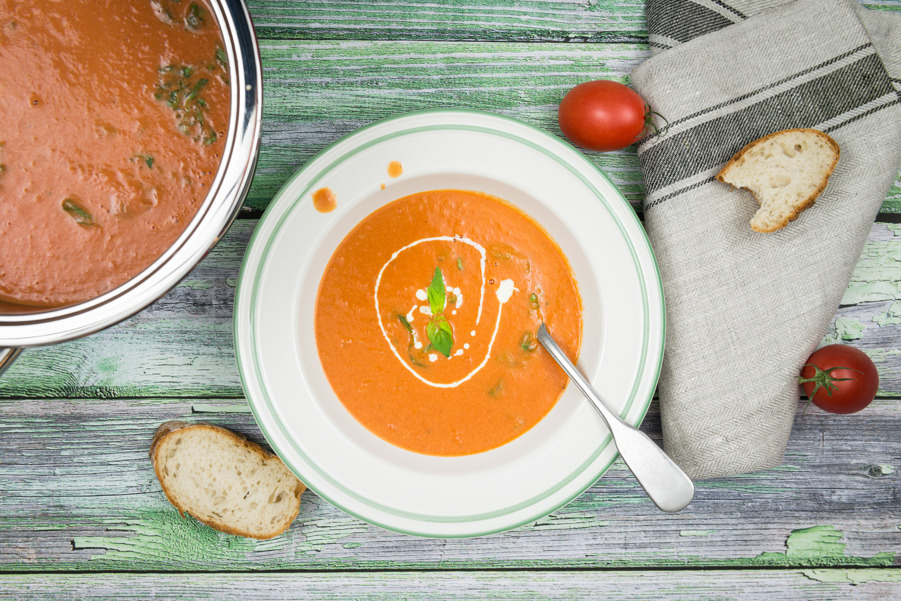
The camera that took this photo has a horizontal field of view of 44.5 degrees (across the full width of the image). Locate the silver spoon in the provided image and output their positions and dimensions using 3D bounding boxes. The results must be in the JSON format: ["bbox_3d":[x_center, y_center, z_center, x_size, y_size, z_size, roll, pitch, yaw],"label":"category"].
[{"bbox_3d":[0.070,0.039,0.626,0.042,0.025,0.194,-39,78,0],"label":"silver spoon"}]

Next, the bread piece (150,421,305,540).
[{"bbox_3d":[-0.133,0.105,0.646,0.093,0.018,0.054,30,90,0],"label":"bread piece"}]

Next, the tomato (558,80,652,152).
[{"bbox_3d":[0.089,-0.106,0.634,0.053,0.041,0.041,3,90,0],"label":"tomato"}]

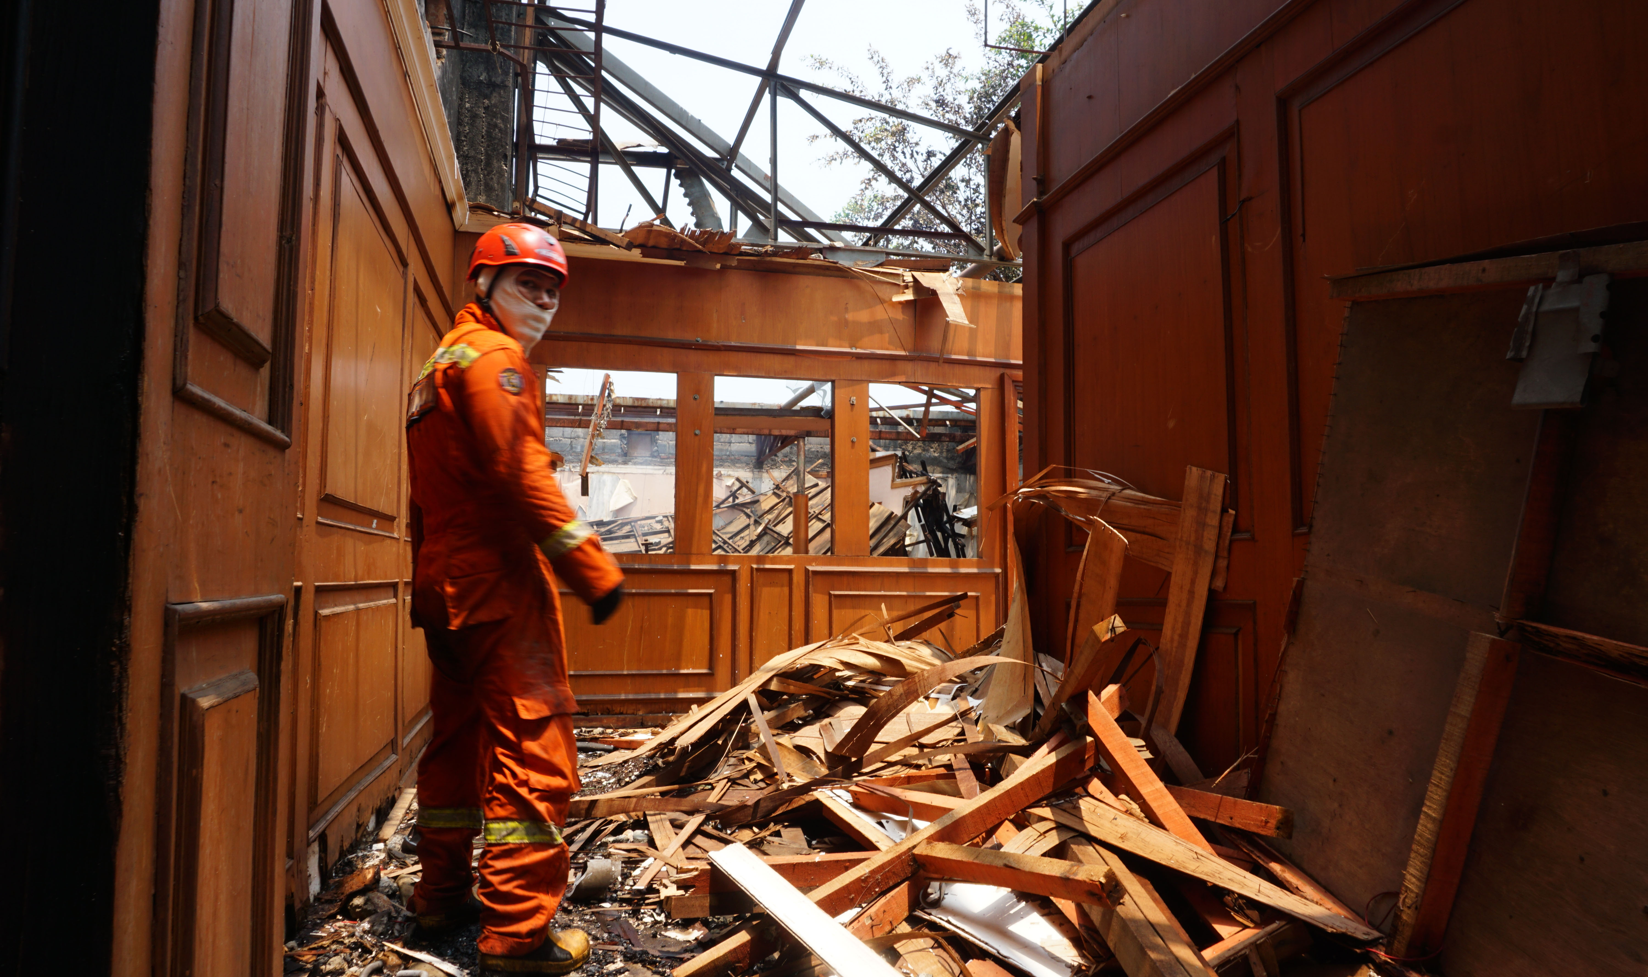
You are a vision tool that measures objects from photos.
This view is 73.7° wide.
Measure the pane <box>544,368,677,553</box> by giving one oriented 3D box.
[{"bbox_3d":[-1.276,-0.154,6.604,0.768,1.100,0.030,1,-5,-13],"label":"pane"}]

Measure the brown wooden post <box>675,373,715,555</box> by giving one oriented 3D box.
[{"bbox_3d":[-0.793,-0.142,6.712,0.233,1.100,0.080,1,-5,-13],"label":"brown wooden post"}]

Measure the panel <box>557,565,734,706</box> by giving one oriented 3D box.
[{"bbox_3d":[-1.135,0.869,6.499,1.257,0.819,0.050,1,-5,-13],"label":"panel"}]

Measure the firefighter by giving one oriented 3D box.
[{"bbox_3d":[-0.733,0.213,2.616,0.480,1.738,0.530,3,-6,-32],"label":"firefighter"}]

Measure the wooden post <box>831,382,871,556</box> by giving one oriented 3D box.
[{"bbox_3d":[0.170,-0.117,6.942,0.234,1.100,0.090,1,-5,-13],"label":"wooden post"}]

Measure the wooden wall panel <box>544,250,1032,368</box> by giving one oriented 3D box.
[{"bbox_3d":[-0.269,-1.120,6.877,3.504,0.525,0.080,1,-5,-13],"label":"wooden wall panel"}]

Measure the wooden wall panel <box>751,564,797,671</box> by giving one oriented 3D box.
[{"bbox_3d":[-0.308,0.890,6.692,0.272,0.819,0.050,1,-5,-13],"label":"wooden wall panel"}]

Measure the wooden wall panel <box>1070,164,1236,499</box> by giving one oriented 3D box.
[{"bbox_3d":[0.998,-0.393,3.493,0.050,0.995,0.969,1,-5,-13],"label":"wooden wall panel"}]

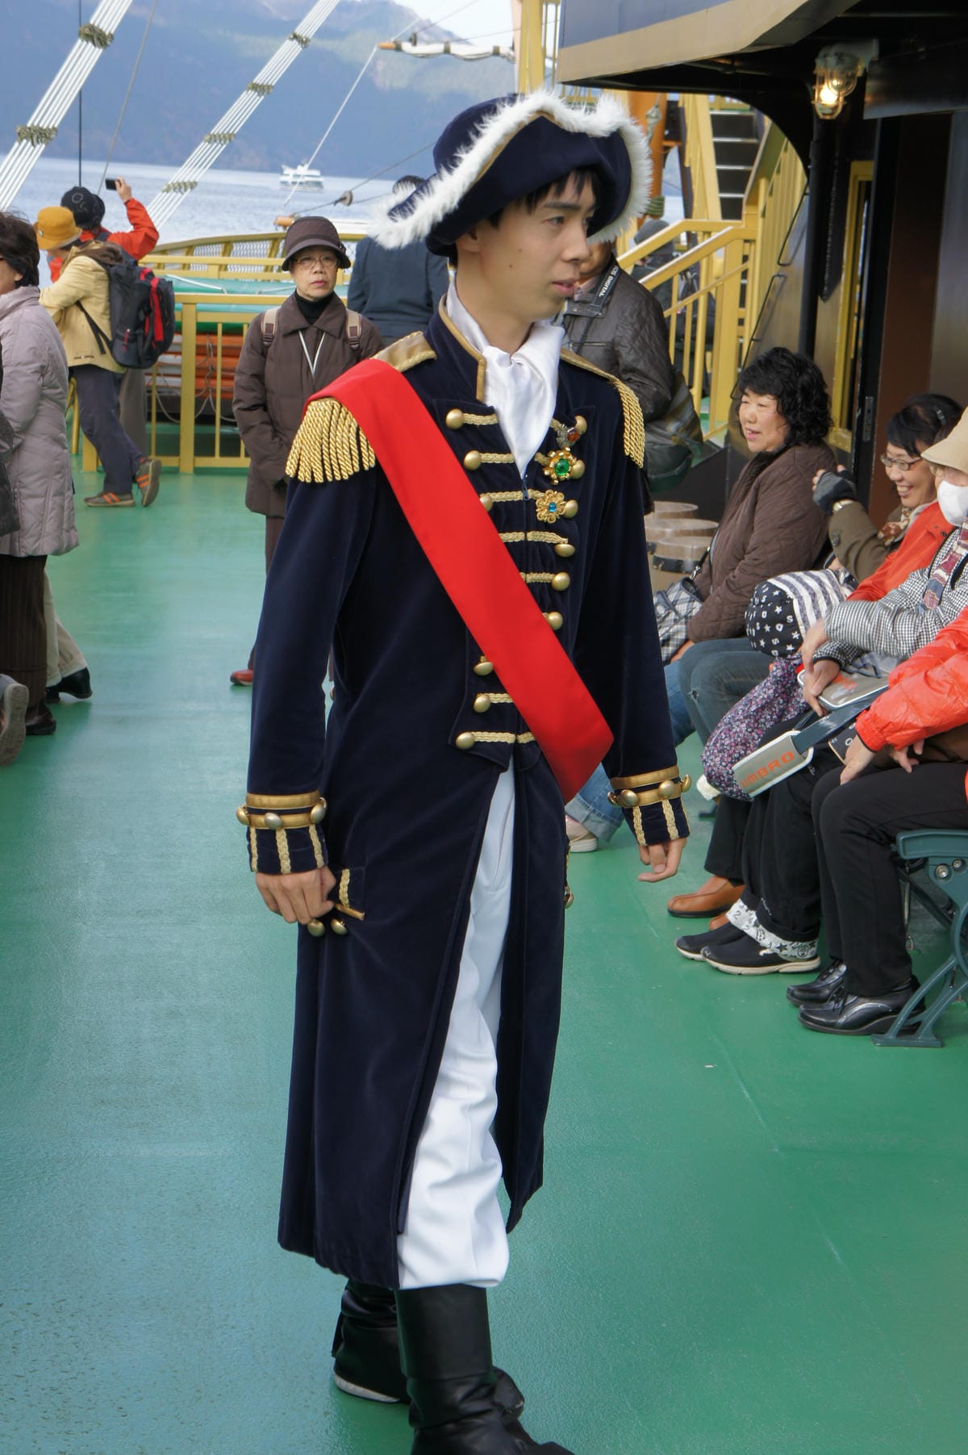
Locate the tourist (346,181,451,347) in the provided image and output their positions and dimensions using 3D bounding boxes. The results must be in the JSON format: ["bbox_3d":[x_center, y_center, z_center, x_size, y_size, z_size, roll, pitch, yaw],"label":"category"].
[{"bbox_3d":[-0.422,-1.928,14.297,0.530,1.690,0.340,3,11,3],"label":"tourist"}]

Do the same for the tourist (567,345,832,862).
[{"bbox_3d":[0.525,-0.330,7.406,0.800,1.290,0.500,0,11,-10],"label":"tourist"}]

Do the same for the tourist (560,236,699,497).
[{"bbox_3d":[0.366,-0.777,8.714,0.520,1.650,0.400,11,14,39],"label":"tourist"}]

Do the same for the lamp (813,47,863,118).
[{"bbox_3d":[1.072,-1.948,8.534,0.170,0.230,0.160,1,11,-5],"label":"lamp"}]

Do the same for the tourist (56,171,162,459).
[{"bbox_3d":[-2.015,-2.100,15.078,0.560,1.600,0.420,0,11,-12],"label":"tourist"}]

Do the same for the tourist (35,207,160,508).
[{"bbox_3d":[-1.913,-1.839,14.059,0.580,1.490,0.450,7,12,21],"label":"tourist"}]

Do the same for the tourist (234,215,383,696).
[{"bbox_3d":[-0.585,-0.898,9.353,0.490,1.565,0.340,2,11,0],"label":"tourist"}]

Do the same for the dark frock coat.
[{"bbox_3d":[-0.022,0.086,3.808,0.630,1.300,0.400,-6,14,-35],"label":"dark frock coat"}]

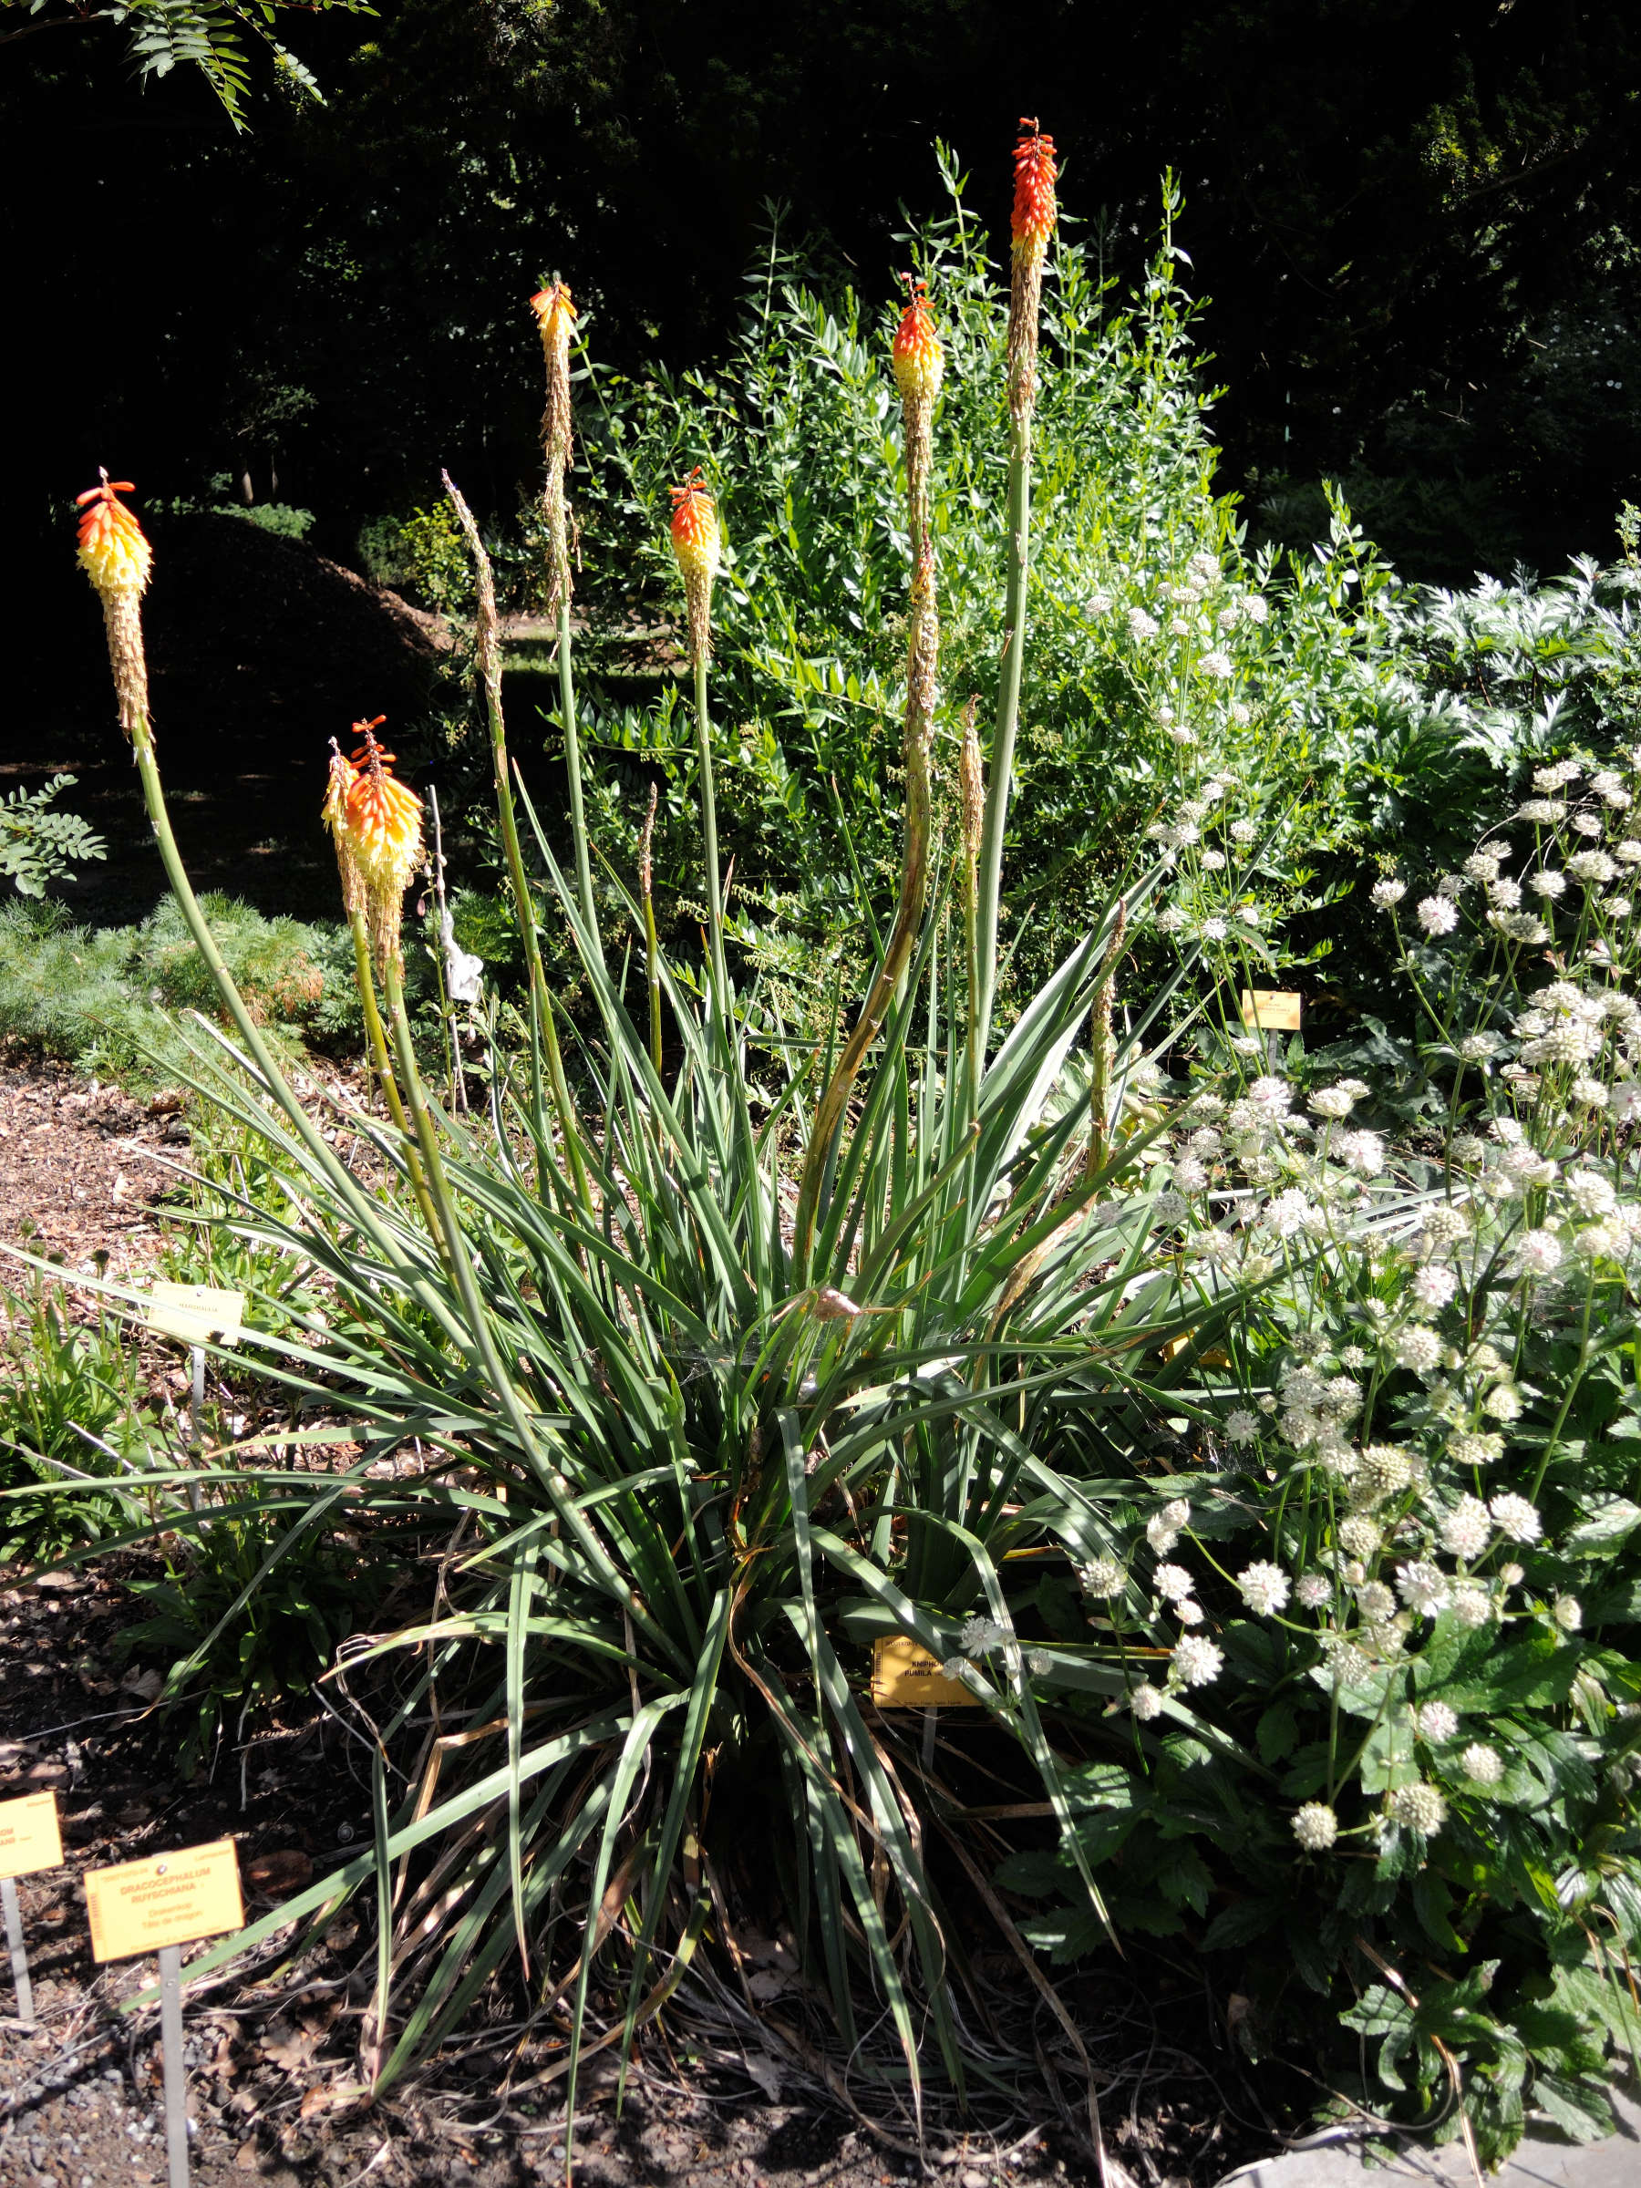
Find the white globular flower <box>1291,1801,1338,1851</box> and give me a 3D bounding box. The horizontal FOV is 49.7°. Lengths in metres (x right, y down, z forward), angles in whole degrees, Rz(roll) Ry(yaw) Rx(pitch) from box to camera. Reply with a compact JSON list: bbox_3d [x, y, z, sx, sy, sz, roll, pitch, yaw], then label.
[{"bbox_3d":[0.343,0.509,1.230,0.033,0.029,0.033,6,20,18],"label":"white globular flower"}]

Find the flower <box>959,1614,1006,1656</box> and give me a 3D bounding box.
[{"bbox_3d":[0.130,0.434,1.420,0.037,0.032,0.037,0,15,0],"label":"flower"}]

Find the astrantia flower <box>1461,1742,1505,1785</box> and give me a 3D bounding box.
[{"bbox_3d":[0.468,0.473,1.250,0.031,0.027,0.031,8,21,23],"label":"astrantia flower"}]

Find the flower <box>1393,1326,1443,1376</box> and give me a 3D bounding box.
[{"bbox_3d":[0.459,0.198,1.360,0.038,0.034,0.038,7,20,19],"label":"flower"}]

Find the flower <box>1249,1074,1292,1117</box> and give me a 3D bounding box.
[{"bbox_3d":[0.445,0.002,1.750,0.042,0.036,0.042,0,15,0],"label":"flower"}]

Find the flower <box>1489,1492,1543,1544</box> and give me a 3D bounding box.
[{"bbox_3d":[0.487,0.298,1.240,0.037,0.033,0.037,8,21,23],"label":"flower"}]

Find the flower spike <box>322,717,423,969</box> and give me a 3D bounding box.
[{"bbox_3d":[-0.323,-0.182,1.280,0.073,0.178,0.065,0,15,0],"label":"flower spike"}]

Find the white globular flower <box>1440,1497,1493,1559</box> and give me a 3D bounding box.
[{"bbox_3d":[0.449,0.302,1.230,0.041,0.036,0.041,8,20,22],"label":"white globular flower"}]

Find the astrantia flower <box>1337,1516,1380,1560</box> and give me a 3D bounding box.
[{"bbox_3d":[0.414,0.341,1.360,0.034,0.031,0.034,0,15,0],"label":"astrantia flower"}]

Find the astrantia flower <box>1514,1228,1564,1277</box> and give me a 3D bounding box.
[{"bbox_3d":[0.552,0.122,1.360,0.039,0.034,0.039,8,21,23],"label":"astrantia flower"}]

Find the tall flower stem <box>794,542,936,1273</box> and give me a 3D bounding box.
[{"bbox_3d":[0.036,-0.138,1.450,0.116,0.610,0.100,0,15,0],"label":"tall flower stem"}]

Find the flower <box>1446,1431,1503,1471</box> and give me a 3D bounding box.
[{"bbox_3d":[0.511,0.279,1.380,0.044,0.027,0.044,0,15,0],"label":"flower"}]

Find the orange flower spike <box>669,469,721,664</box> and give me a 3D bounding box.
[{"bbox_3d":[-0.111,-0.471,1.580,0.047,0.169,0.047,0,15,0],"label":"orange flower spike"}]

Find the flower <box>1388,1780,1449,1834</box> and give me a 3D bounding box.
[{"bbox_3d":[0.412,0.492,1.220,0.040,0.034,0.040,0,15,0],"label":"flower"}]

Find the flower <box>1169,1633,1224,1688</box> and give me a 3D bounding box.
[{"bbox_3d":[0.262,0.394,1.230,0.038,0.034,0.038,5,20,13],"label":"flower"}]

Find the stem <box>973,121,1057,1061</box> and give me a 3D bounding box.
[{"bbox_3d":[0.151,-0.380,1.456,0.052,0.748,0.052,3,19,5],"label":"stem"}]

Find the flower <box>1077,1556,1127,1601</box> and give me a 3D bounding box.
[{"bbox_3d":[0.210,0.361,1.320,0.034,0.030,0.034,3,19,10],"label":"flower"}]

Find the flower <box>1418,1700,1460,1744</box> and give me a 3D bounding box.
[{"bbox_3d":[0.454,0.461,1.300,0.031,0.028,0.031,0,15,0],"label":"flower"}]

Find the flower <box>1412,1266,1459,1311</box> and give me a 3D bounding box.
[{"bbox_3d":[0.483,0.152,1.390,0.036,0.031,0.036,7,20,20],"label":"flower"}]

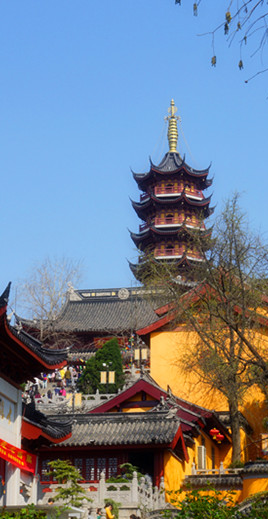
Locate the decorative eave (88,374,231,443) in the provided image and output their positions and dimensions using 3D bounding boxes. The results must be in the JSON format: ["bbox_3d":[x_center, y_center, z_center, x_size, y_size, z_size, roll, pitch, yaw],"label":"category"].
[{"bbox_3d":[1.334,8.901,65.584,7.365,2.324,10.500,-3,-18,9],"label":"decorative eave"}]

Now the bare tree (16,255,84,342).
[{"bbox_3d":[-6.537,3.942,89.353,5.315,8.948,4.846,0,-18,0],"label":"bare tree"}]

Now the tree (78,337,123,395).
[{"bbox_3d":[-2.402,8.121,83.698,3.391,4.615,3.244,0,-18,0],"label":"tree"}]

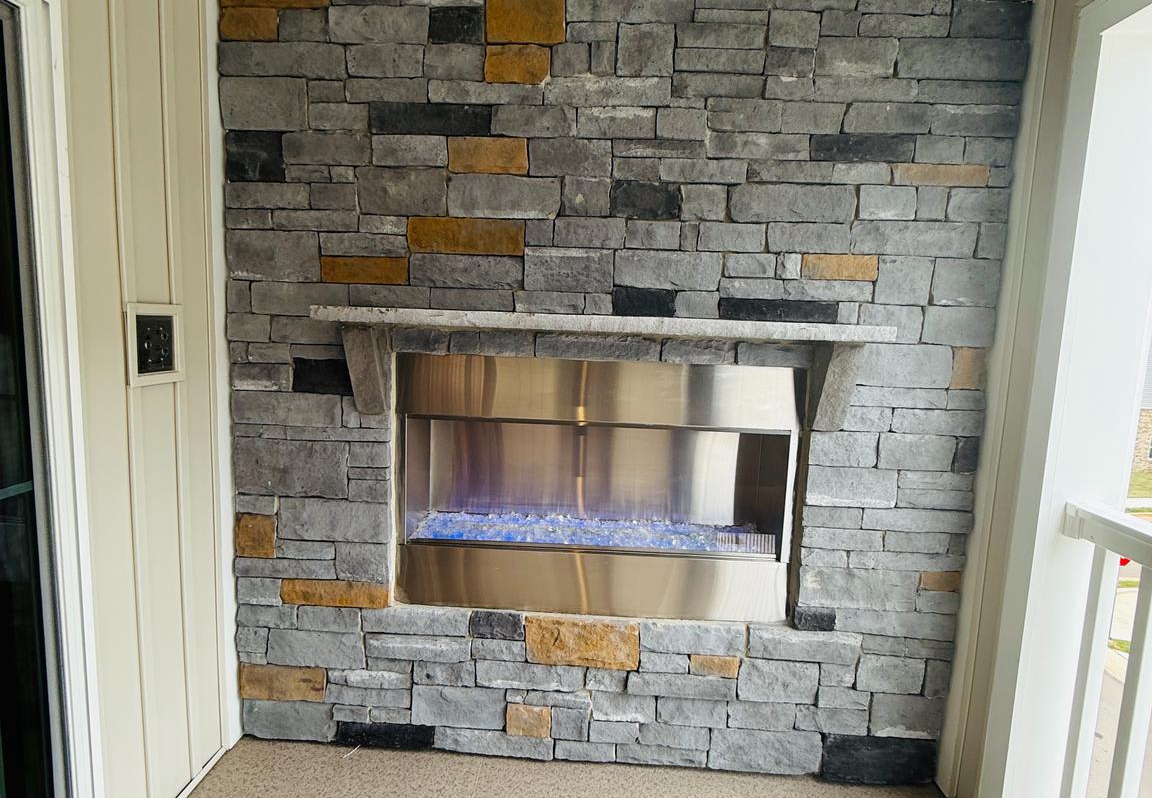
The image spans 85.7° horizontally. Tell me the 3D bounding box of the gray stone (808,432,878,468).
[{"bbox_3d":[0.803,0.151,1.881,0.202,0.101,0.060,2,7,2],"label":"gray stone"}]

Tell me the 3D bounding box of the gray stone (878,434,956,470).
[{"bbox_3d":[1.029,0.158,1.904,0.223,0.101,0.060,2,6,2],"label":"gray stone"}]

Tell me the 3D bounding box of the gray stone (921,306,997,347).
[{"bbox_3d":[1.104,-0.212,1.820,0.203,0.112,0.070,2,7,2],"label":"gray stone"}]

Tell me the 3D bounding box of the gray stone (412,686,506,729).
[{"bbox_3d":[-0.382,1.003,2.052,0.306,0.129,0.060,2,7,2],"label":"gray stone"}]

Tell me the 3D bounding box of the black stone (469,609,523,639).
[{"bbox_3d":[-0.253,0.724,2.028,0.178,0.091,0.060,2,7,2],"label":"black stone"}]

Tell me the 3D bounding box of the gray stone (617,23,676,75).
[{"bbox_3d":[0.196,-0.973,1.753,0.158,0.138,0.055,2,7,2],"label":"gray stone"}]

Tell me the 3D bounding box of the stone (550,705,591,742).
[{"bbox_3d":[-0.017,1.050,2.043,0.129,0.122,0.060,2,7,2],"label":"stone"}]

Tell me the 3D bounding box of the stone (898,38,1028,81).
[{"bbox_3d":[1.075,-0.944,1.740,0.359,0.109,0.060,2,7,2],"label":"stone"}]

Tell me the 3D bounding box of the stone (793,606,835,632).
[{"bbox_3d":[0.746,0.686,1.968,0.127,0.080,0.060,2,7,2],"label":"stone"}]

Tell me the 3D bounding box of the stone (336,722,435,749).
[{"bbox_3d":[-0.633,1.115,2.090,0.332,0.087,0.060,2,7,2],"label":"stone"}]

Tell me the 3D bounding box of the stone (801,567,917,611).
[{"bbox_3d":[0.877,0.587,1.950,0.344,0.122,0.060,2,7,2],"label":"stone"}]

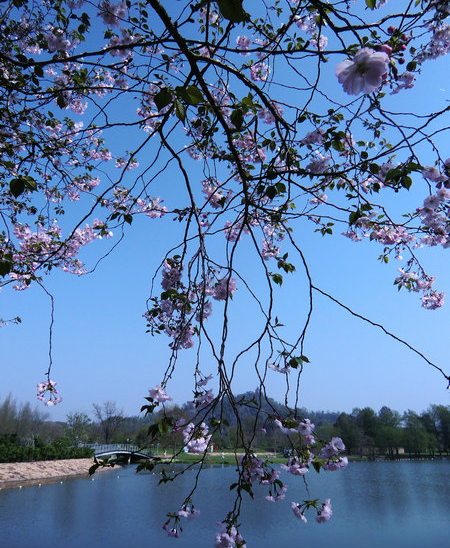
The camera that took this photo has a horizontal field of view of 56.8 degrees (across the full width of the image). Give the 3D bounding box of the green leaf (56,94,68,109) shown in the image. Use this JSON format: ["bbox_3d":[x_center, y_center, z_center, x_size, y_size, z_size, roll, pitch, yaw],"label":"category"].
[{"bbox_3d":[-0.508,-0.539,1.300,0.035,0.042,0.014,11,17,-25],"label":"green leaf"}]

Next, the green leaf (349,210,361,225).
[{"bbox_3d":[0.436,-0.190,1.400,0.036,0.045,0.015,-8,5,18],"label":"green leaf"}]

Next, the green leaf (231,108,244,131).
[{"bbox_3d":[0.029,-0.353,0.950,0.032,0.050,0.015,-1,20,2],"label":"green leaf"}]

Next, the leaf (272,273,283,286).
[{"bbox_3d":[0.183,0.019,1.450,0.034,0.047,0.016,-3,-1,7],"label":"leaf"}]

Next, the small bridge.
[{"bbox_3d":[-17.540,29.312,68.000,10.969,2.857,3.000,10,-25,-21],"label":"small bridge"}]

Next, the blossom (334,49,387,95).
[{"bbox_3d":[0.128,-0.189,0.390,0.050,0.026,0.044,-10,-69,22],"label":"blossom"}]

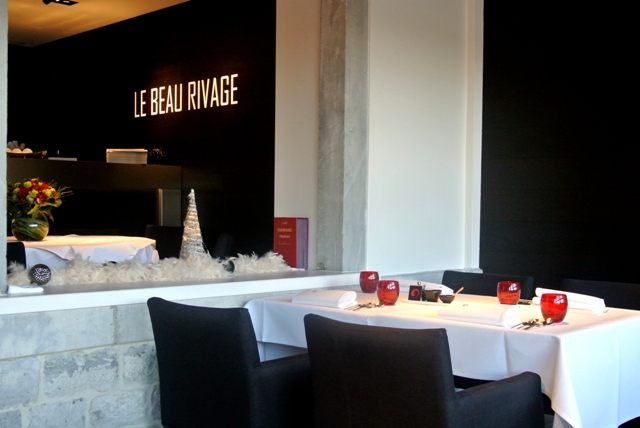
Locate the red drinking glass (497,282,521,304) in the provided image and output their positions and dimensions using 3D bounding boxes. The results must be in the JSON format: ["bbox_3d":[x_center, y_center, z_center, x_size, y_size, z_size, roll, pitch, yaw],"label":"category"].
[{"bbox_3d":[0.720,0.306,3.040,0.088,0.091,0.088,1,1,38],"label":"red drinking glass"}]

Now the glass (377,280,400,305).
[{"bbox_3d":[0.265,0.306,3.090,0.088,0.091,0.088,1,1,0],"label":"glass"}]

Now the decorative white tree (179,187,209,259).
[{"bbox_3d":[-0.546,0.074,3.500,0.145,0.365,0.145,1,1,0],"label":"decorative white tree"}]

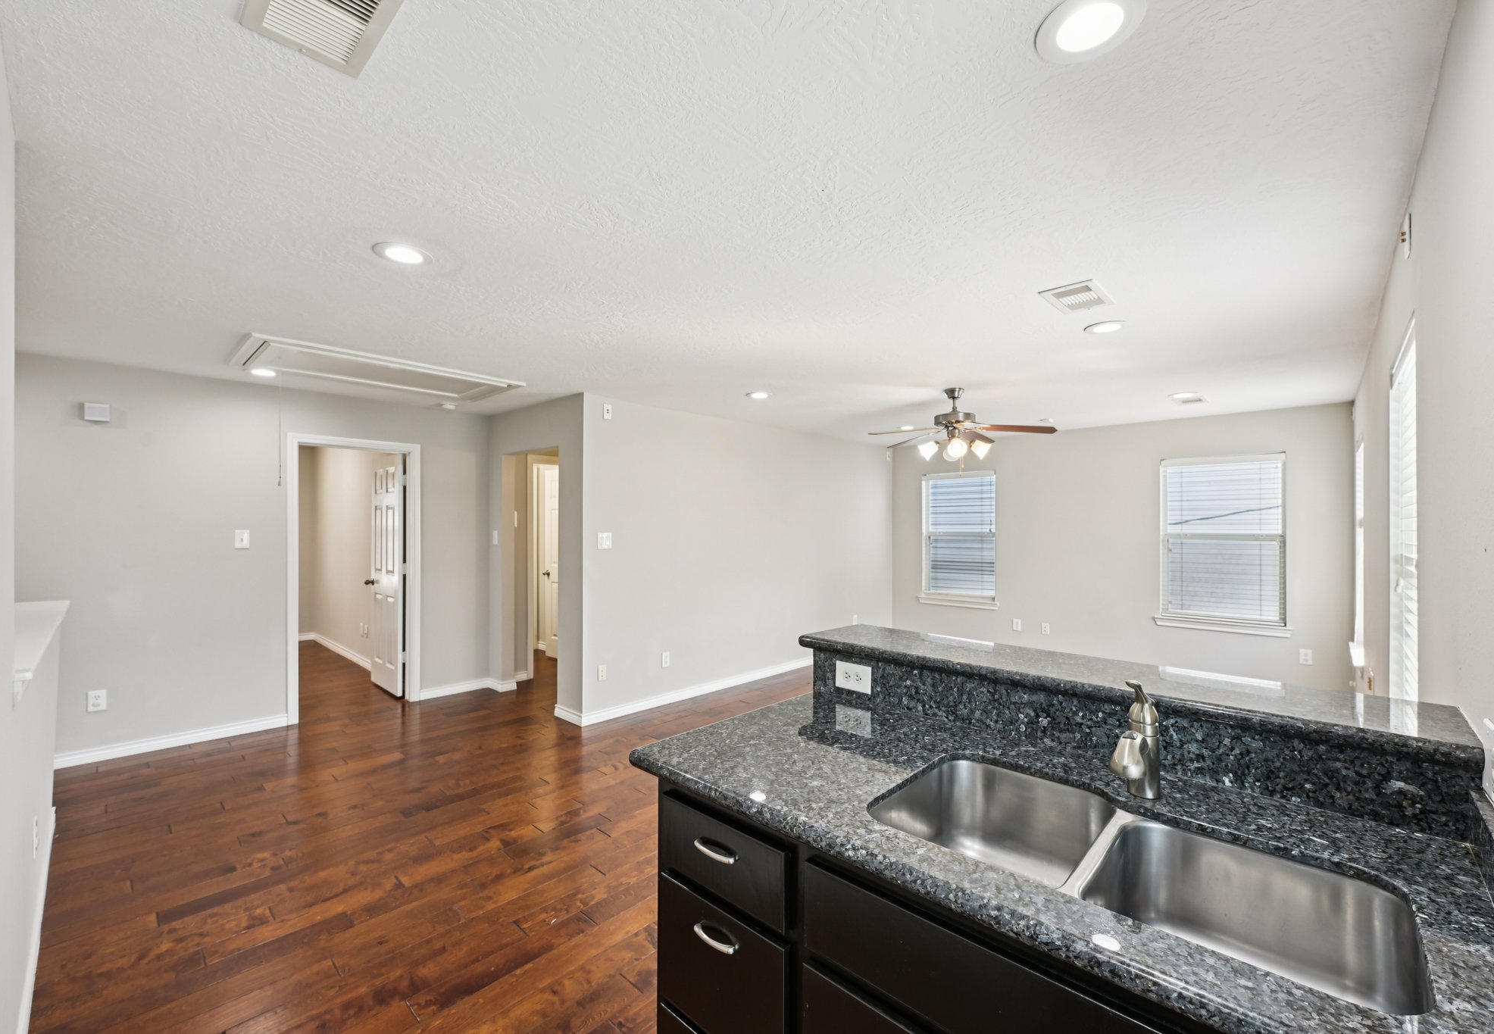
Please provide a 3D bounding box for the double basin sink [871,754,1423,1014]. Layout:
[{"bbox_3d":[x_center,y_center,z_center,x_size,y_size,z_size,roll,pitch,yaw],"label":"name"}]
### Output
[{"bbox_3d":[0.622,0.675,1.039,0.745,0.215,0.465,0,-1,43],"label":"double basin sink"}]

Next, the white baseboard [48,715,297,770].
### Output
[{"bbox_3d":[-3.712,1.469,3.949,0.018,0.088,1.150,0,-1,43],"label":"white baseboard"}]

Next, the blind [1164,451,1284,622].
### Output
[{"bbox_3d":[4.215,0.189,5.377,0.878,1.462,0.050,0,-1,43],"label":"blind"}]

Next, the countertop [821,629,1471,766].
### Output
[{"bbox_3d":[0.796,0.402,1.586,1.420,0.038,0.312,0,-1,43],"label":"countertop"}]

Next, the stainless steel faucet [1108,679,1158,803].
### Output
[{"bbox_3d":[0.745,0.440,1.155,0.057,0.233,0.215,0,-1,43],"label":"stainless steel faucet"}]

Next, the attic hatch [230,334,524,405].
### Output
[{"bbox_3d":[-2.384,-0.929,3.987,0.895,0.045,1.492,0,-1,43],"label":"attic hatch"}]

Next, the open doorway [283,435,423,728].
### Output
[{"bbox_3d":[-3.059,0.459,4.736,0.130,2.122,0.892,0,-1,43],"label":"open doorway"}]

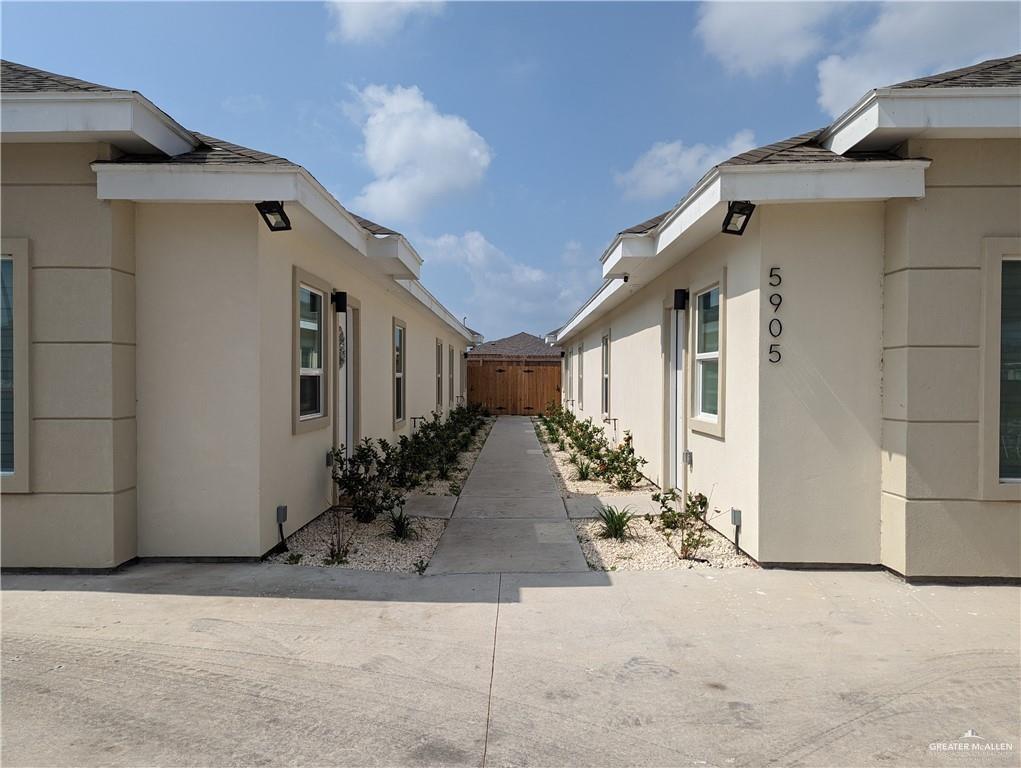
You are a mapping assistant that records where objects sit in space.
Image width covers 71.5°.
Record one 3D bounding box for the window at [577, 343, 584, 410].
[{"bbox_3d":[1.895,-0.185,18.770,0.120,1.720,1.140,0,1,0],"label":"window"}]

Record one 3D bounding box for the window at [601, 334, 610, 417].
[{"bbox_3d":[1.865,-0.146,13.570,0.120,1.720,1.140,0,1,0],"label":"window"}]

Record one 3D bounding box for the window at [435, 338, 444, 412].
[{"bbox_3d":[-1.760,-0.210,17.430,0.120,1.720,1.140,0,1,0],"label":"window"}]

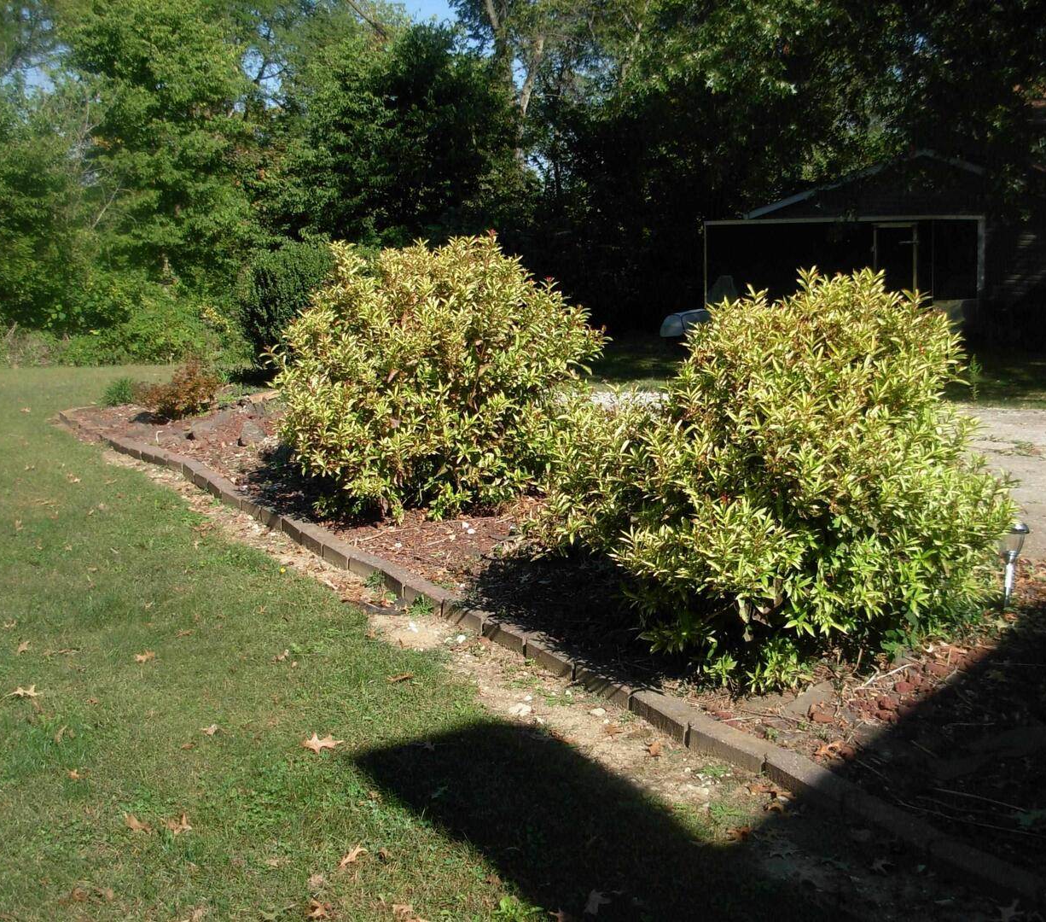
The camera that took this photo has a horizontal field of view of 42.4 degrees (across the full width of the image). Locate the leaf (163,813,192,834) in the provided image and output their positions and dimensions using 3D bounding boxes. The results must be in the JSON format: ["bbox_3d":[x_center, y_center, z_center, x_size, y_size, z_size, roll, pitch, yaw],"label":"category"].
[{"bbox_3d":[-0.930,0.969,3.630,0.075,0.035,0.065,-3,9,-15],"label":"leaf"}]

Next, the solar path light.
[{"bbox_3d":[2.004,0.434,5.536,0.115,0.345,0.115,5,10,19],"label":"solar path light"}]

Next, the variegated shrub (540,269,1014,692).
[{"bbox_3d":[0.969,-0.039,5.185,1.720,1.400,1.500,1,9,11],"label":"variegated shrub"}]

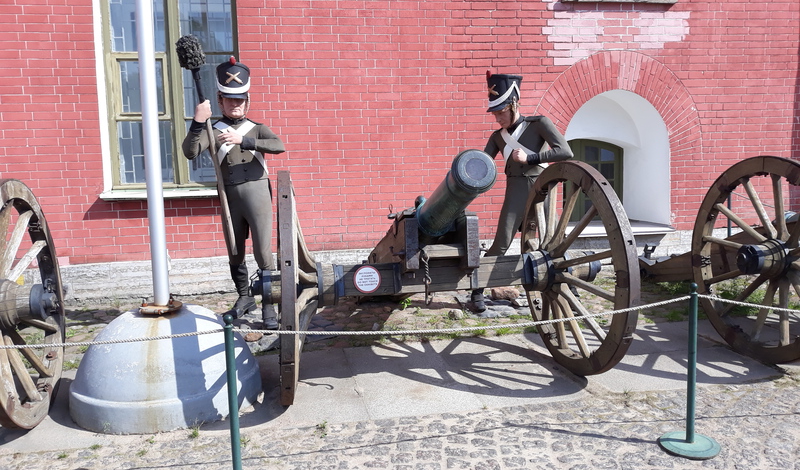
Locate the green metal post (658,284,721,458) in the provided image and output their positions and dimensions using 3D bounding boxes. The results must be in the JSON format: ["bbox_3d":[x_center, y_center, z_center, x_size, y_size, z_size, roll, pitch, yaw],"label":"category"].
[{"bbox_3d":[1.326,0.593,2.841,0.268,0.755,0.268,-2,5,0],"label":"green metal post"}]

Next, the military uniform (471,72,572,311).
[{"bbox_3d":[0.941,-0.371,4.680,0.750,1.740,0.750,3,7,43],"label":"military uniform"}]

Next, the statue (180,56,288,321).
[{"bbox_3d":[-1.226,-0.341,4.680,0.750,1.930,0.520,-3,6,-12],"label":"statue"}]

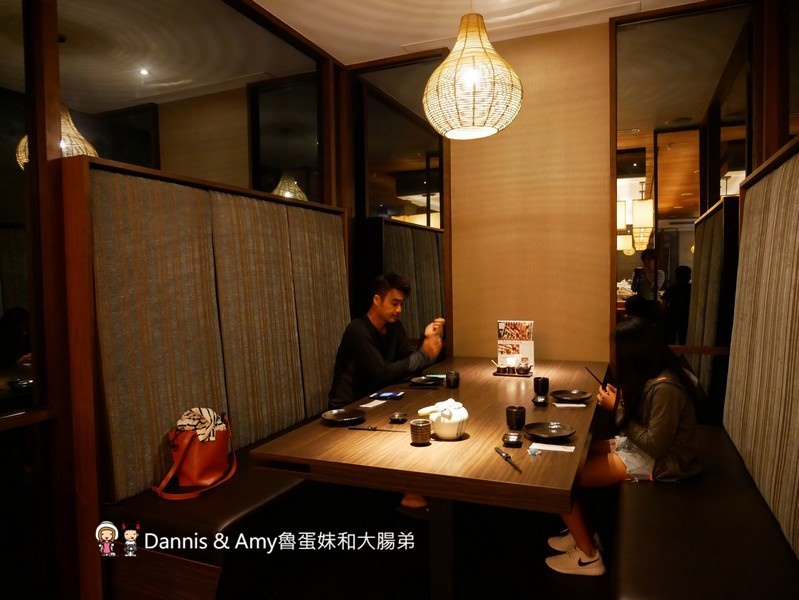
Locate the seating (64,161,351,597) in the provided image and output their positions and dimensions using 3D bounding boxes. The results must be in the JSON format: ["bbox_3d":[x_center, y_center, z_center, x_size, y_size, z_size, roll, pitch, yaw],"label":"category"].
[{"bbox_3d":[-0.550,0.295,2.896,0.725,1.732,1.985,0,3,23],"label":"seating"}]

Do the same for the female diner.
[{"bbox_3d":[0.932,0.615,2.361,0.612,1.093,0.422,0,3,23],"label":"female diner"}]

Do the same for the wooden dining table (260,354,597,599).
[{"bbox_3d":[0.394,0.792,2.492,0.934,0.745,2.047,0,3,23],"label":"wooden dining table"}]

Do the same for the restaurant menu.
[{"bbox_3d":[0.635,0.252,3.017,0.201,0.277,0.051,0,3,23],"label":"restaurant menu"}]

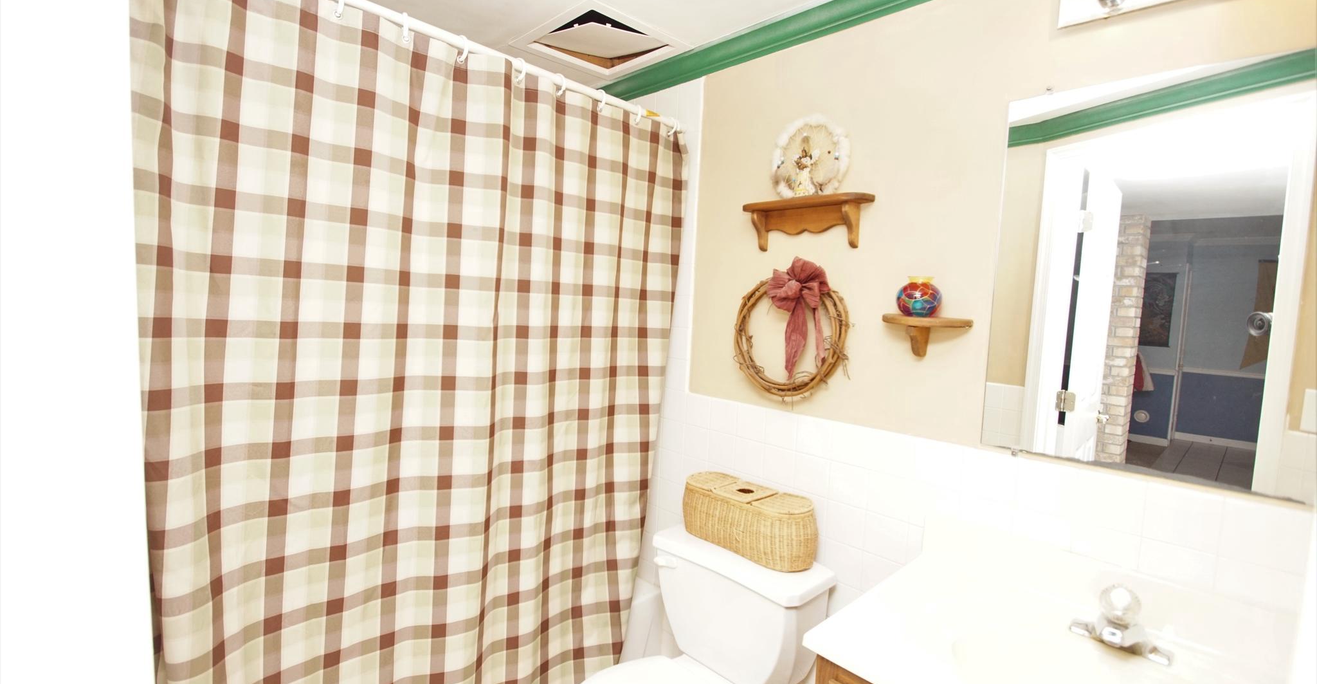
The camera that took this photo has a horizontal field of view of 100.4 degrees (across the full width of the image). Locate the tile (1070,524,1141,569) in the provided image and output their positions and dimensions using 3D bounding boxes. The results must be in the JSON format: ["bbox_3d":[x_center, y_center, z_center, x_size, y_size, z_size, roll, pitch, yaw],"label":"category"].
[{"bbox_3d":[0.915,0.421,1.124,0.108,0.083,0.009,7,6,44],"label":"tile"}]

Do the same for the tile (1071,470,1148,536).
[{"bbox_3d":[0.932,0.329,1.137,0.108,0.111,0.010,7,6,43],"label":"tile"}]

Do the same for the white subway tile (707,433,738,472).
[{"bbox_3d":[0.210,0.356,1.823,0.108,0.111,0.010,7,6,43],"label":"white subway tile"}]

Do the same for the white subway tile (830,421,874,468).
[{"bbox_3d":[0.527,0.279,1.492,0.108,0.109,0.009,7,6,44],"label":"white subway tile"}]

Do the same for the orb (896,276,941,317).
[{"bbox_3d":[0.628,-0.108,1.321,0.099,0.100,0.099,7,6,43],"label":"orb"}]

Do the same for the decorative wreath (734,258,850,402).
[{"bbox_3d":[0.358,-0.033,1.581,0.373,0.402,0.080,7,6,44],"label":"decorative wreath"}]

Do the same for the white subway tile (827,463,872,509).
[{"bbox_3d":[0.522,0.389,1.501,0.108,0.109,0.009,7,6,44],"label":"white subway tile"}]

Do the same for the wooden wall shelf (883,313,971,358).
[{"bbox_3d":[0.629,-0.012,1.331,0.205,0.095,0.110,7,6,43],"label":"wooden wall shelf"}]

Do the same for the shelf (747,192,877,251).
[{"bbox_3d":[0.396,-0.328,1.528,0.373,0.132,0.088,7,6,44],"label":"shelf"}]

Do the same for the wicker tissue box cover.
[{"bbox_3d":[0.258,0.518,1.624,0.438,0.153,0.168,7,6,44],"label":"wicker tissue box cover"}]

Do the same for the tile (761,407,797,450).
[{"bbox_3d":[0.374,0.262,1.663,0.108,0.111,0.010,7,6,43],"label":"tile"}]

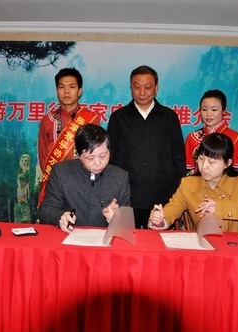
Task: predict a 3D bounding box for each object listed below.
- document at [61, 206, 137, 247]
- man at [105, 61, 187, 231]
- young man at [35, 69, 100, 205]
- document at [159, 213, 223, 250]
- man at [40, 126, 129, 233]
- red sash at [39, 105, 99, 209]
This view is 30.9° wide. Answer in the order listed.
[{"bbox_3d":[-0.080,0.282,2.033,0.335,0.125,0.320,2,3,2],"label":"document"},{"bbox_3d":[0.176,0.210,2.830,0.510,1.720,0.300,2,3,4],"label":"man"},{"bbox_3d":[-0.328,0.201,2.891,0.450,1.700,0.280,2,3,-1],"label":"young man"},{"bbox_3d":[0.345,0.309,2.006,0.275,0.100,0.320,2,3,2],"label":"document"},{"bbox_3d":[-0.193,0.439,2.357,0.530,1.290,0.680,2,3,-1],"label":"man"},{"bbox_3d":[-0.338,-0.032,2.849,0.410,0.690,0.220,2,3,-1],"label":"red sash"}]

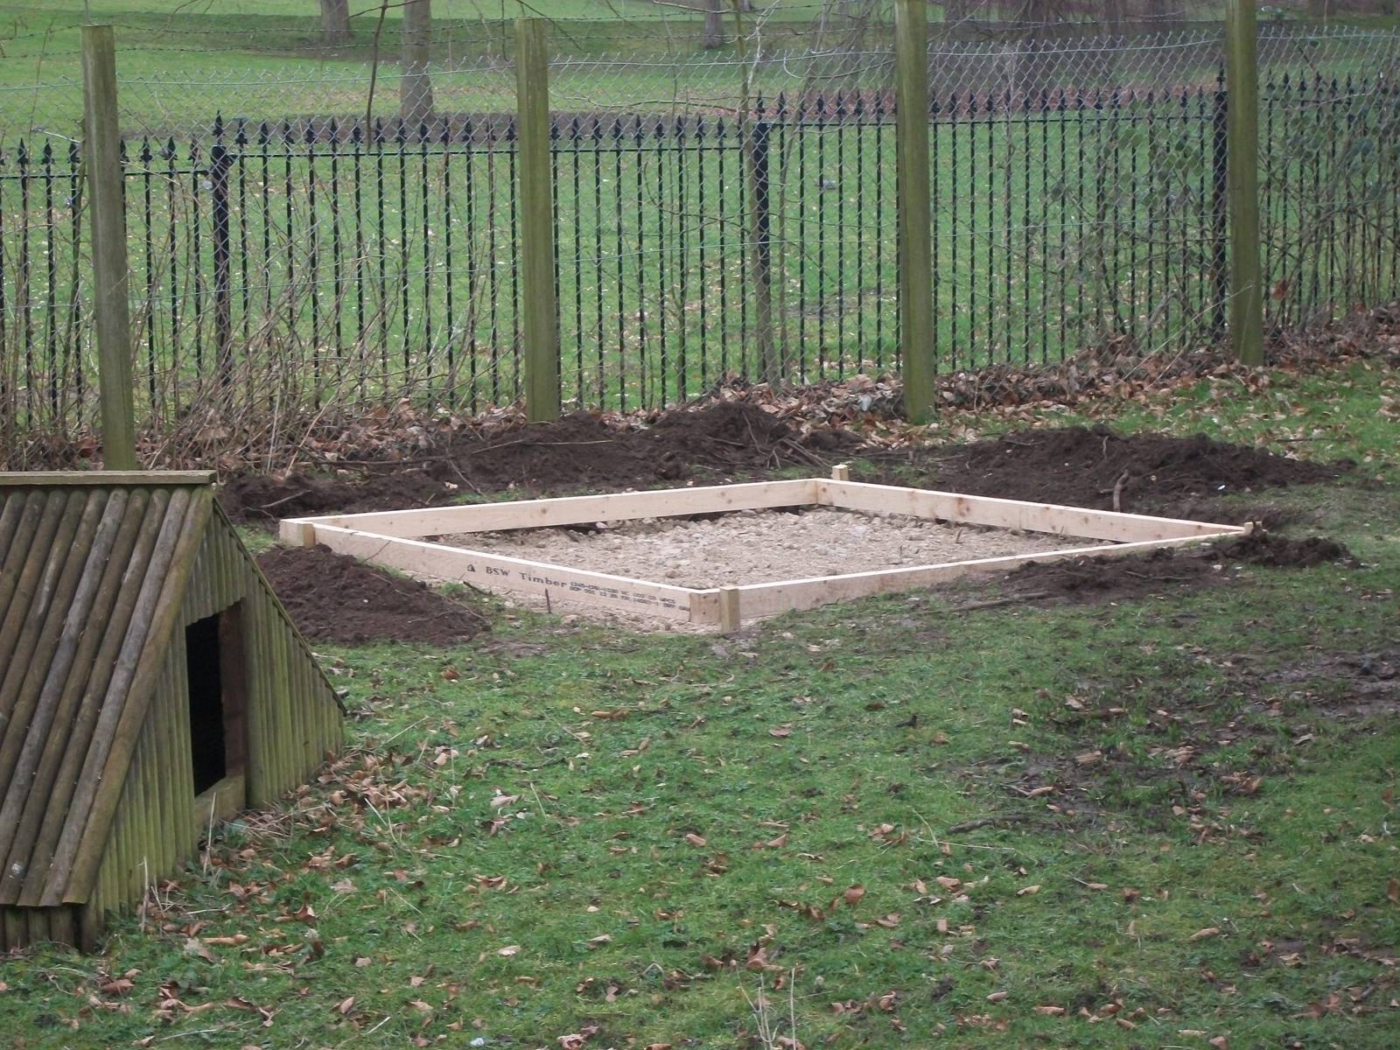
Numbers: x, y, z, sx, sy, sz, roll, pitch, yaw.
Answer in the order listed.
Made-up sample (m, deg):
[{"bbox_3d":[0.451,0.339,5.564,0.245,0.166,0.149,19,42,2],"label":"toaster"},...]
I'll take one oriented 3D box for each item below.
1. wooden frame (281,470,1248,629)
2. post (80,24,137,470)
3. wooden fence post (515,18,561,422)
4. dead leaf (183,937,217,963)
[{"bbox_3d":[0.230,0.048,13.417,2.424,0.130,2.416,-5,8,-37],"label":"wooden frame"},{"bbox_3d":[-2.228,-1.022,14.646,0.128,1.705,0.128,-6,8,-32],"label":"post"},{"bbox_3d":[-0.646,-1.208,15.551,0.128,1.623,0.128,-6,8,-32],"label":"wooden fence post"},{"bbox_3d":[-0.977,0.833,7.600,0.062,0.033,0.055,-2,7,-17],"label":"dead leaf"}]

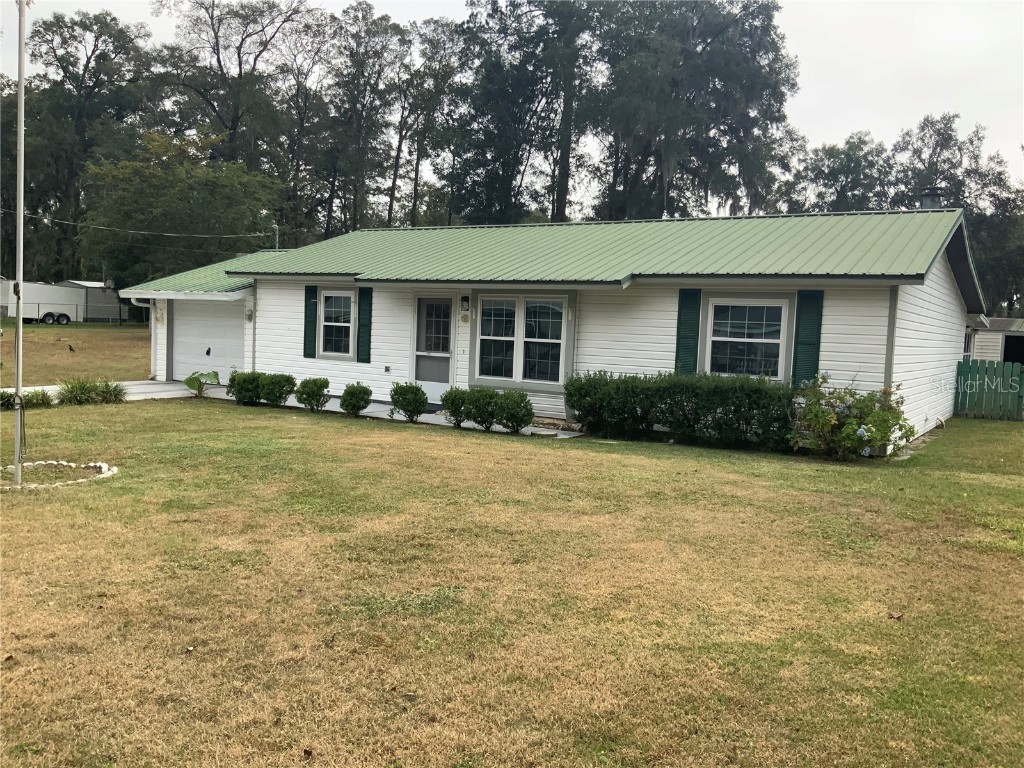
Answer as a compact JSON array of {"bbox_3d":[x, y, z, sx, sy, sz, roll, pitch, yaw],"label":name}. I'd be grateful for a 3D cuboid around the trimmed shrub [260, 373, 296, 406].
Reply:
[{"bbox_3d":[-4.312,0.111,15.841,0.651,0.609,0.651,5,4,32],"label":"trimmed shrub"}]

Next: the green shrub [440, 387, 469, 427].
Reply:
[{"bbox_3d":[-0.847,0.370,13.918,0.600,0.640,0.600,2,4,0],"label":"green shrub"}]

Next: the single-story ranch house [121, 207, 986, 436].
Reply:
[{"bbox_3d":[0.698,-1.609,19.943,17.370,3.890,10.800,5,4,33],"label":"single-story ranch house"}]

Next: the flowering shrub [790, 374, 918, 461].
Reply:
[{"bbox_3d":[4.556,0.459,11.492,1.480,1.100,1.050,5,4,33],"label":"flowering shrub"}]

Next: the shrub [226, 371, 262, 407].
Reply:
[{"bbox_3d":[-5.072,0.086,16.328,0.671,0.647,0.671,5,4,32],"label":"shrub"}]

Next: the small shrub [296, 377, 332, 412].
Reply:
[{"bbox_3d":[-3.543,0.192,15.351,0.614,0.635,0.614,2,4,0],"label":"small shrub"}]

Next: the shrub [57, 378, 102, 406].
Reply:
[{"bbox_3d":[-7.717,0.130,15.301,0.780,0.450,0.780,5,4,33],"label":"shrub"}]

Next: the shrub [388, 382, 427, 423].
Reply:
[{"bbox_3d":[-1.702,0.310,14.176,0.632,0.669,0.632,2,4,0],"label":"shrub"}]

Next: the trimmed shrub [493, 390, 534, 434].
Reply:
[{"bbox_3d":[0.055,0.435,13.327,0.620,0.660,0.620,2,4,0],"label":"trimmed shrub"}]

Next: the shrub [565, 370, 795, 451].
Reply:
[{"bbox_3d":[2.427,0.366,12.653,3.400,1.020,0.900,5,4,33],"label":"shrub"}]

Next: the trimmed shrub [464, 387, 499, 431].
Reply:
[{"bbox_3d":[-0.468,0.386,13.388,0.566,0.694,0.566,2,4,0],"label":"trimmed shrub"}]

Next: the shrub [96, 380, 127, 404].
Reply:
[{"bbox_3d":[-7.172,0.152,15.353,0.552,0.429,0.564,5,4,32],"label":"shrub"}]

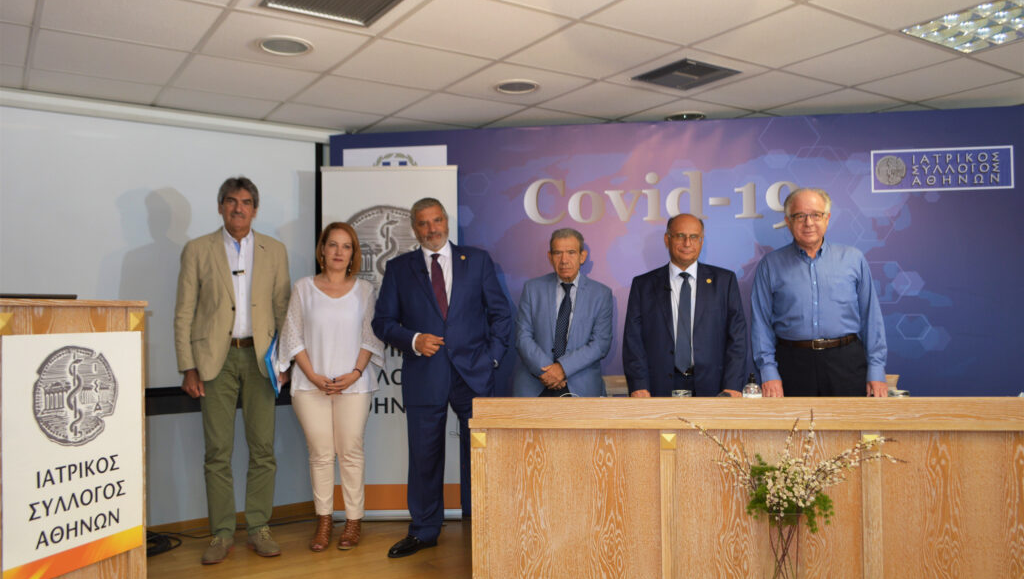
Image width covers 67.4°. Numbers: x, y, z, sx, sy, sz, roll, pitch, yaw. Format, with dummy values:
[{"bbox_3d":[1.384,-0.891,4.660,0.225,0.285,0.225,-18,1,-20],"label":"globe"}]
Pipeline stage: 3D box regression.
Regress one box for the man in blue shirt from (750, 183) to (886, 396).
[{"bbox_3d":[1.456,0.404,3.604,0.630,1.761,0.380,-1,-1,14],"label":"man in blue shirt"}]

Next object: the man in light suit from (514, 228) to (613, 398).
[{"bbox_3d":[0.268,0.496,3.846,0.490,1.611,0.350,-1,-1,7],"label":"man in light suit"}]

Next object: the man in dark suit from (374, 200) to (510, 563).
[{"bbox_3d":[-0.345,0.421,3.904,0.700,1.777,0.420,-1,-1,6],"label":"man in dark suit"}]

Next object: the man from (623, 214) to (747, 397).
[{"bbox_3d":[0.854,0.462,3.745,0.610,1.663,0.380,-1,-1,10],"label":"man"}]

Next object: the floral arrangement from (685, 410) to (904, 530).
[{"bbox_3d":[1.049,0.681,2.870,0.840,0.450,0.380,-1,-1,6],"label":"floral arrangement"}]

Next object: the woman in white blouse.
[{"bbox_3d":[-0.918,0.485,3.925,0.530,1.663,0.330,-1,-1,-7],"label":"woman in white blouse"}]

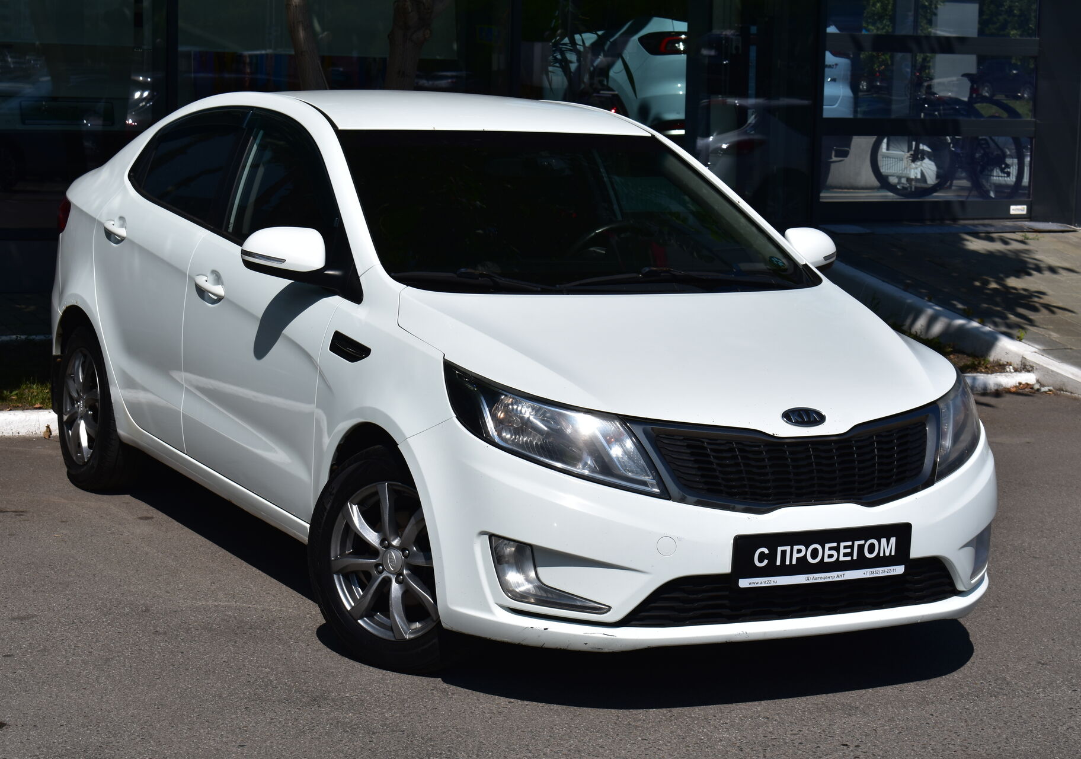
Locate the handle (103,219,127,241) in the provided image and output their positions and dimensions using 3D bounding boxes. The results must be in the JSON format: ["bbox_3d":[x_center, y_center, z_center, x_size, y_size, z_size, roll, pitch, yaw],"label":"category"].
[{"bbox_3d":[-1.443,-0.504,7.698,0.050,0.055,0.210,-2,9,-28],"label":"handle"}]

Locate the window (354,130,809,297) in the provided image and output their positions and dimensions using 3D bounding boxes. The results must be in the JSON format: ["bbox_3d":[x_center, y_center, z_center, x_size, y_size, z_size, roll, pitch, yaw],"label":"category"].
[{"bbox_3d":[0.082,-0.498,6.639,1.420,0.130,0.900,-2,36,-28],"label":"window"}]

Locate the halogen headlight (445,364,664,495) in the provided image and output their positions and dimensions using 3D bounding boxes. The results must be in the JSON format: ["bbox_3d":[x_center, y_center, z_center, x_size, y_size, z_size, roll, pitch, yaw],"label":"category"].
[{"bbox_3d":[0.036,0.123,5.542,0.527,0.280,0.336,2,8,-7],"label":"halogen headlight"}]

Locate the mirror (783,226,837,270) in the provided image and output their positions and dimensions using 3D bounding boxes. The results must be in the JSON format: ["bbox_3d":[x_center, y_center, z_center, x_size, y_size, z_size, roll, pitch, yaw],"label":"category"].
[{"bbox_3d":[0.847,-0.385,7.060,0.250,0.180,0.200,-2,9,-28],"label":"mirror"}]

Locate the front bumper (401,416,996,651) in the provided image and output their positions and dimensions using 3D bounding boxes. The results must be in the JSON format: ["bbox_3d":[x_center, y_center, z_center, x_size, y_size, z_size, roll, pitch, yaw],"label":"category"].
[{"bbox_3d":[0.531,0.356,5.865,1.660,0.540,0.720,-2,9,-28],"label":"front bumper"}]

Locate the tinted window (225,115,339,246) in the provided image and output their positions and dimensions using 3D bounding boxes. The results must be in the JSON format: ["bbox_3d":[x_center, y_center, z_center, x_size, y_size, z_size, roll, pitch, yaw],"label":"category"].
[{"bbox_3d":[-0.751,-0.566,6.753,0.090,0.410,0.900,19,-1,-31],"label":"tinted window"}]

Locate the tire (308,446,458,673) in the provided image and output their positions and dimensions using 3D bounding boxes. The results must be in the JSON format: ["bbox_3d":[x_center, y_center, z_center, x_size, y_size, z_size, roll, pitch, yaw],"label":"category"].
[{"bbox_3d":[-0.356,0.467,5.951,0.615,0.615,0.200,9,10,38],"label":"tire"}]

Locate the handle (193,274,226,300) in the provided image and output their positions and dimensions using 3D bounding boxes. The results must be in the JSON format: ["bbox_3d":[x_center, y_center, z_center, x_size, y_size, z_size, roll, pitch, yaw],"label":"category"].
[{"bbox_3d":[-1.012,-0.283,6.917,0.050,0.055,0.220,-2,9,-28],"label":"handle"}]

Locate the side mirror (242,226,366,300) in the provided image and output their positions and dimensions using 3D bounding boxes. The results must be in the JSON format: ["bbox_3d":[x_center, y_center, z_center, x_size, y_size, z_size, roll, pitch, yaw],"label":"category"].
[{"bbox_3d":[-0.661,-0.321,6.204,0.260,0.185,0.270,-2,9,-28],"label":"side mirror"}]

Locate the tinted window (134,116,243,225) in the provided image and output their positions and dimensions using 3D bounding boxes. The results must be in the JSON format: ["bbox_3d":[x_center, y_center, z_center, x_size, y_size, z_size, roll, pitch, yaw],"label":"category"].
[{"bbox_3d":[-1.186,-0.714,7.573,0.090,0.410,1.060,19,1,-26],"label":"tinted window"}]

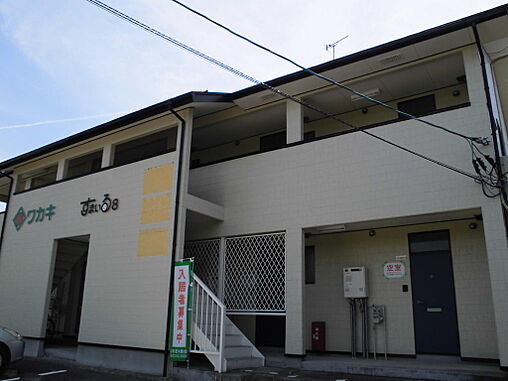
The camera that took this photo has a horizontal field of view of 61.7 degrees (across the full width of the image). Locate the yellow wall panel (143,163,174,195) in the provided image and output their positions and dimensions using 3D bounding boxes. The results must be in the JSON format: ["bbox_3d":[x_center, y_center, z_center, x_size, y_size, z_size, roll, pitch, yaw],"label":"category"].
[{"bbox_3d":[-2.113,-0.252,9.292,0.877,0.601,0.020,-10,-19,33],"label":"yellow wall panel"}]

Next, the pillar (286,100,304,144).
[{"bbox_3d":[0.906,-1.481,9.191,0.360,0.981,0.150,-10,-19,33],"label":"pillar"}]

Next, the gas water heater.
[{"bbox_3d":[2.122,1.906,8.825,0.463,0.609,0.210,-10,-19,33],"label":"gas water heater"}]

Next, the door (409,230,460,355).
[{"bbox_3d":[3.402,1.910,8.092,0.787,2.282,0.080,-10,-19,33],"label":"door"}]

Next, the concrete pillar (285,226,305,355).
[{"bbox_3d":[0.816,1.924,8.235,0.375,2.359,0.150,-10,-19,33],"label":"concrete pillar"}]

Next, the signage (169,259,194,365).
[{"bbox_3d":[-1.342,2.232,7.977,0.482,1.803,0.030,-10,-19,33],"label":"signage"}]

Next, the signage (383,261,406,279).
[{"bbox_3d":[2.828,1.608,8.555,0.436,0.306,0.020,-10,-19,33],"label":"signage"}]

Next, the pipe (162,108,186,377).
[{"bbox_3d":[-1.716,0.860,8.434,0.080,5.250,0.460,-10,-19,33],"label":"pipe"}]

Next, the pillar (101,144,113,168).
[{"bbox_3d":[-3.634,-0.828,10.653,0.317,0.549,0.140,-10,-19,33],"label":"pillar"}]

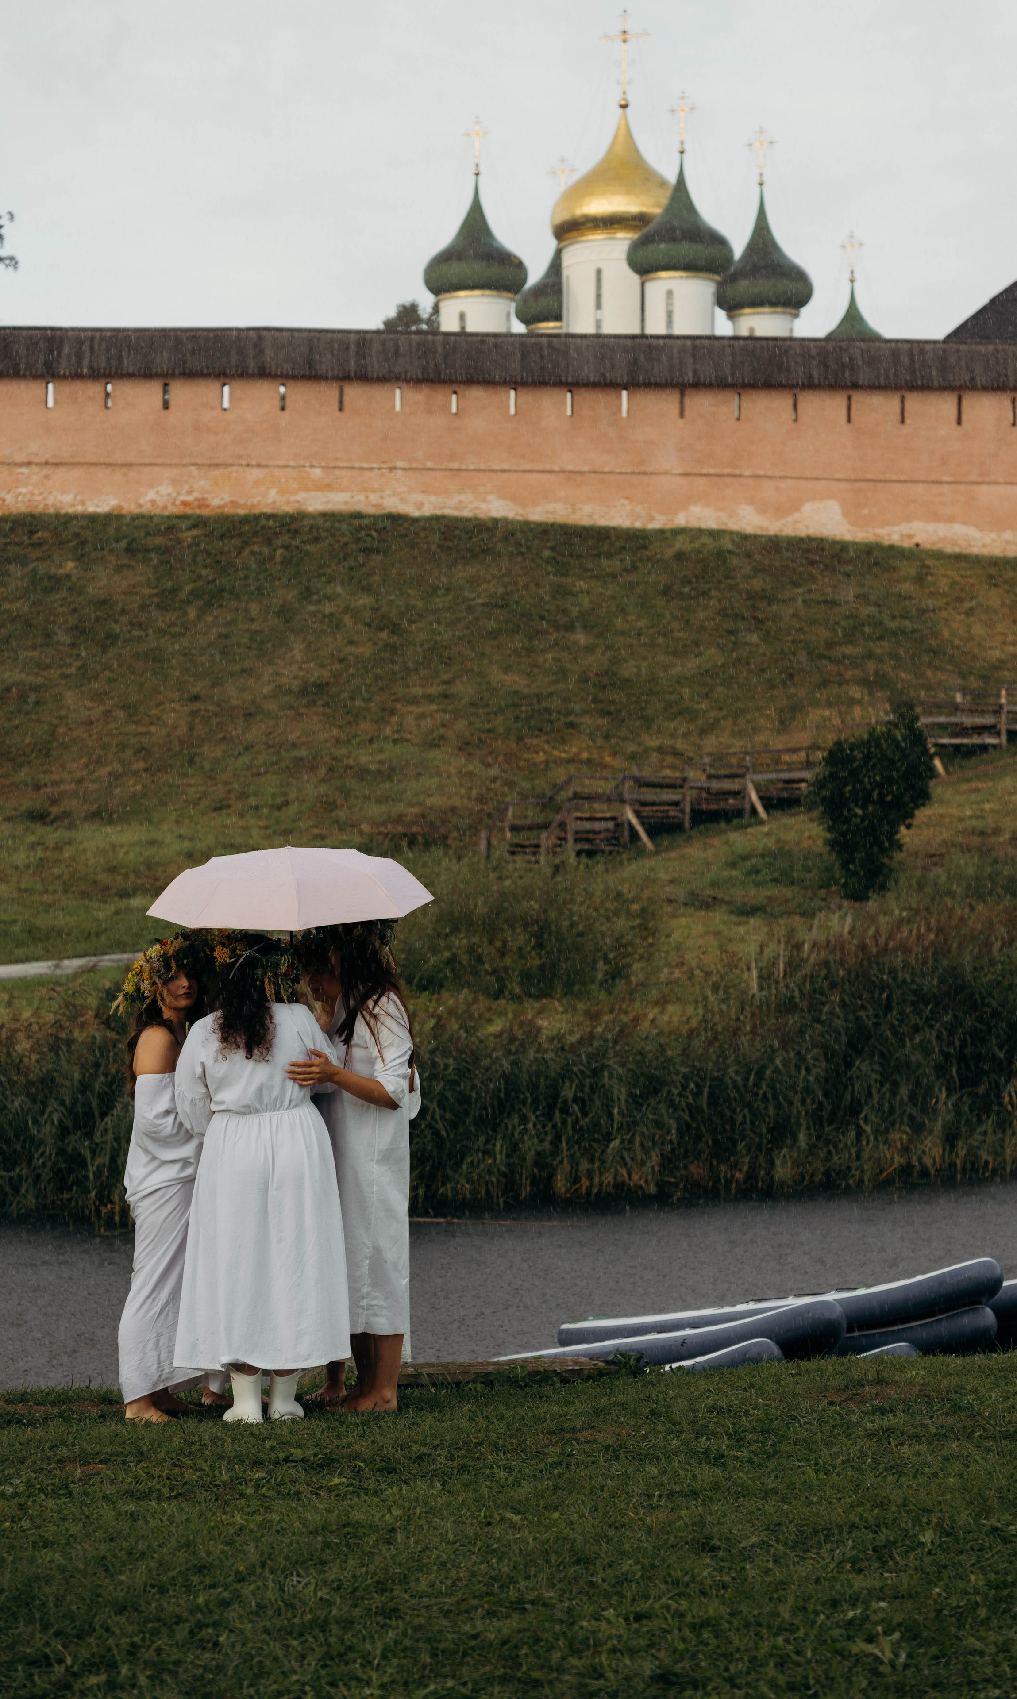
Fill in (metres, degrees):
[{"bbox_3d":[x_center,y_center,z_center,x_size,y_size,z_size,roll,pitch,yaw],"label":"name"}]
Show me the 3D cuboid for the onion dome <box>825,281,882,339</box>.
[{"bbox_3d":[19.507,-29.342,187.000,4.500,5.600,4.500,-1,-3,25],"label":"onion dome"}]

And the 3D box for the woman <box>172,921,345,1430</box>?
[{"bbox_3d":[-0.867,1.156,11.600,0.610,1.700,0.480,0,-2,3],"label":"woman"}]

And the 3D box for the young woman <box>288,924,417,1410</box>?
[{"bbox_3d":[-0.562,1.145,11.850,0.470,1.730,0.480,-1,-3,18],"label":"young woman"}]

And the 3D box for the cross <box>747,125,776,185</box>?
[{"bbox_3d":[14.059,-38.584,183.600,1.700,3.300,0.300,-1,-3,25],"label":"cross"}]

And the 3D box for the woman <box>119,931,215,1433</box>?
[{"bbox_3d":[-1.184,1.163,11.600,0.440,1.690,0.460,1,-3,-16],"label":"woman"}]

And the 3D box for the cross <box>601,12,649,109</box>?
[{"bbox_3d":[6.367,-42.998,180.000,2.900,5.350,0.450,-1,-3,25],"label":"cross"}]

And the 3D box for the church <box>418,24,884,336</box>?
[{"bbox_3d":[7.308,-28.388,180.000,24.000,33.000,27.000,-1,-3,25],"label":"church"}]

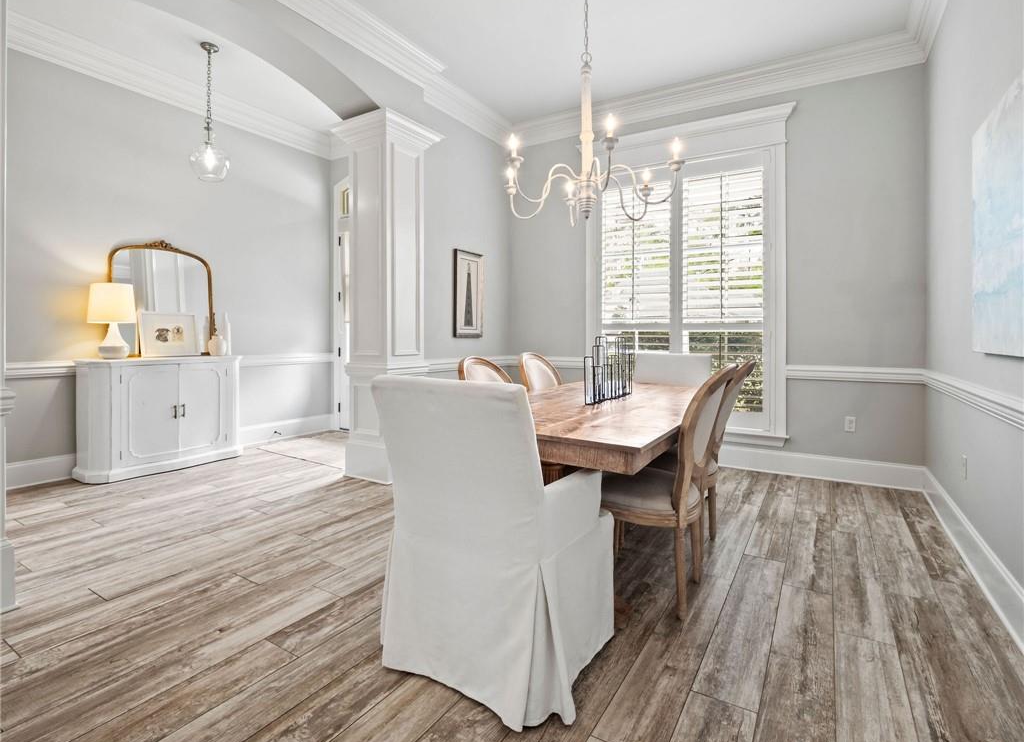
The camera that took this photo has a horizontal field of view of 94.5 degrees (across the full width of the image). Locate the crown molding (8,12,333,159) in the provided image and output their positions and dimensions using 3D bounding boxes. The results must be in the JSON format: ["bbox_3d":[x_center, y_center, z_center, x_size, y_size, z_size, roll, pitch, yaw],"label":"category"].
[{"bbox_3d":[-2.745,-2.457,4.334,0.120,0.210,2.620,2,5,34],"label":"crown molding"}]

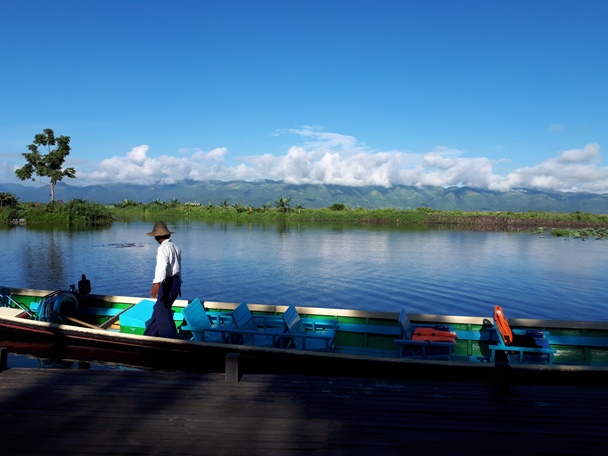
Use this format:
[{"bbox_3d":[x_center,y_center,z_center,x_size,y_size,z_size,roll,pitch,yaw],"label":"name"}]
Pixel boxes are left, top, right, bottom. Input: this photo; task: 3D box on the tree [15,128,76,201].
[{"bbox_3d":[-25.900,-5.950,47.500,5.600,8.000,5.300,-1,3,-28],"label":"tree"}]

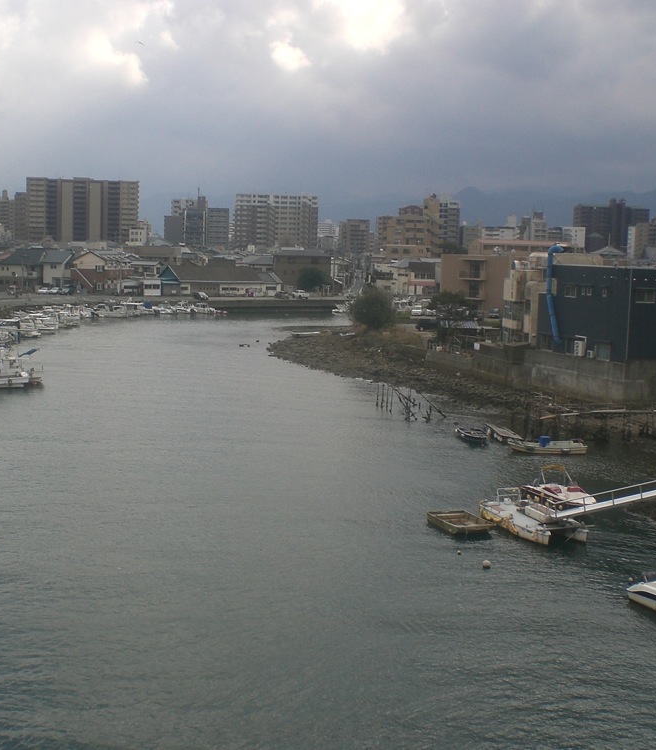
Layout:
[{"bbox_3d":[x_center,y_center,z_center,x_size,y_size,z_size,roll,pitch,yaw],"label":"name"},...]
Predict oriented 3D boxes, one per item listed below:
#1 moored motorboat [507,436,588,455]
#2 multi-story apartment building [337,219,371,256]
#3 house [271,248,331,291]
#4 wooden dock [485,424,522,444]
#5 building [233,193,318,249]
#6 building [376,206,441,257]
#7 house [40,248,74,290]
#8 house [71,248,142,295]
[{"bbox_3d":[15.151,4.889,76.103,5.600,1.200,1.650,1,7,-10],"label":"moored motorboat"},{"bbox_3d":[17.171,-85.791,725.000,16.500,34.000,14.000,0,6,-12],"label":"multi-story apartment building"},{"bbox_3d":[-6.976,-27.007,289.000,14.600,10.800,10.000,2,6,-1],"label":"house"},{"bbox_3d":[12.300,4.173,76.915,1.850,0.550,4.900,1,6,-4],"label":"wooden dock"},{"bbox_3d":[-29.226,-79.652,617.000,45.500,42.500,14.000,2,6,-1],"label":"building"},{"bbox_3d":[26.089,-40.212,343.000,14.500,27.300,12.000,4,7,18],"label":"building"},{"bbox_3d":[-59.186,-23.005,242.258,5.310,8.890,6.800,3,7,12],"label":"house"},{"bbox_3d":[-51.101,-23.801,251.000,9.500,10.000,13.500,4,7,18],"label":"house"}]

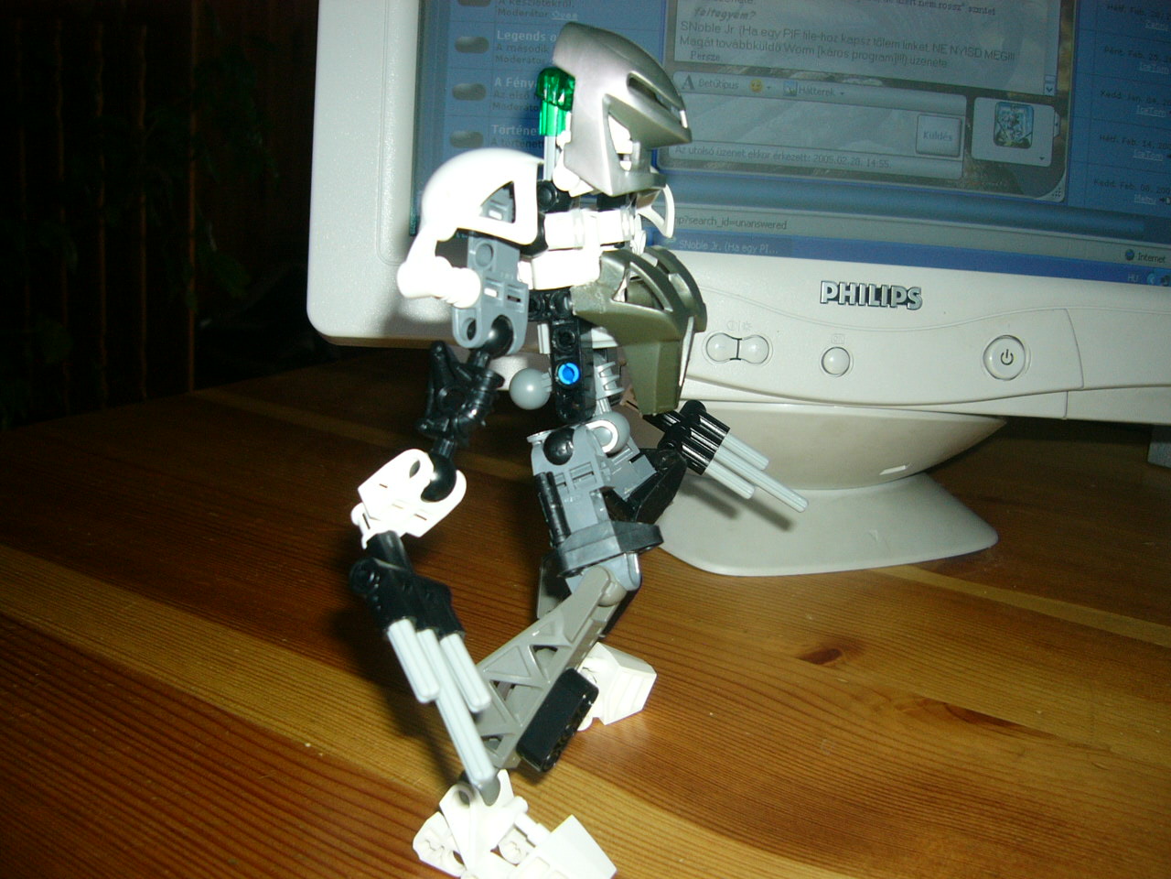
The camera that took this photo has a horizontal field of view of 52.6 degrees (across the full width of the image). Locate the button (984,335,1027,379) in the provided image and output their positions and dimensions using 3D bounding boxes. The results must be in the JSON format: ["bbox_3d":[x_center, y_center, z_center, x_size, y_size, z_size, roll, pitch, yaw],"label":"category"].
[{"bbox_3d":[0.151,-0.029,0.426,0.016,0.016,0.005,3,0,-8],"label":"button"}]

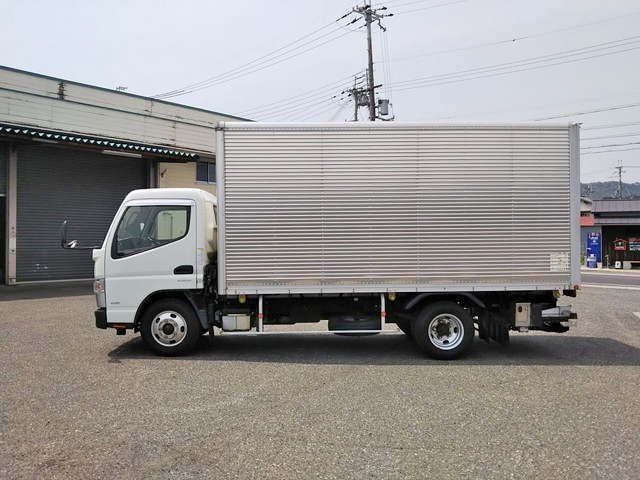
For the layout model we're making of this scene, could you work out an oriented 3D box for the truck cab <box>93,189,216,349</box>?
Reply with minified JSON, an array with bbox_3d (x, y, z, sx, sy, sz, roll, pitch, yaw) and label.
[{"bbox_3d":[-2.160,0.285,7.570,1.620,1.920,1.760,-1,0,-2],"label":"truck cab"}]

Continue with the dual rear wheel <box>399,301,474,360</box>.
[{"bbox_3d":[1.545,1.113,7.010,0.720,0.720,0.460,1,0,-2],"label":"dual rear wheel"}]

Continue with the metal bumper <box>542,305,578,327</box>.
[{"bbox_3d":[2.985,0.945,7.720,0.420,0.280,1.600,1,0,-2],"label":"metal bumper"}]

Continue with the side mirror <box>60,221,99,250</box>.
[{"bbox_3d":[-2.860,-0.055,6.600,0.420,0.360,0.240,1,0,-2],"label":"side mirror"}]

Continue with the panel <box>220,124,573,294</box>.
[{"bbox_3d":[0.946,-0.376,6.710,4.270,2.050,0.080,-1,0,-2],"label":"panel"}]

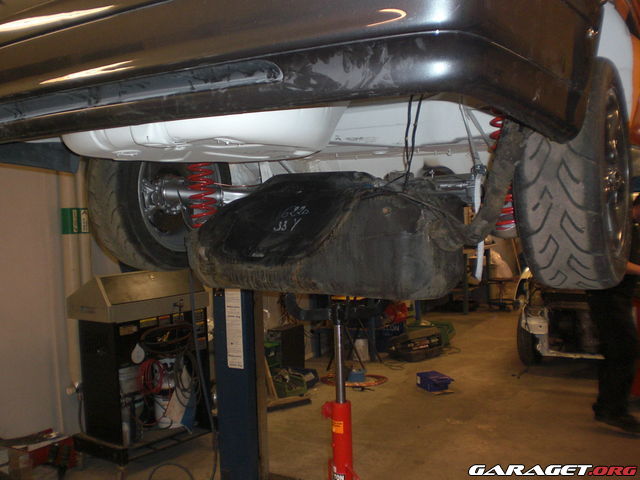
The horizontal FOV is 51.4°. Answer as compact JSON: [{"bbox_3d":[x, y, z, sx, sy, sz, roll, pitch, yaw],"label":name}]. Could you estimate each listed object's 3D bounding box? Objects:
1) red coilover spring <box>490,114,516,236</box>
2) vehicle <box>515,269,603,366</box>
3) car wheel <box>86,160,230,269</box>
[{"bbox_3d":[0.525,-0.203,1.840,0.100,0.370,0.100,1,9,31],"label":"red coilover spring"},{"bbox_3d":[3.020,0.235,6.570,1.670,1.370,4.250,0,5,24],"label":"vehicle"},{"bbox_3d":[-0.603,-0.180,2.587,0.215,0.610,0.610,1,5,31],"label":"car wheel"}]

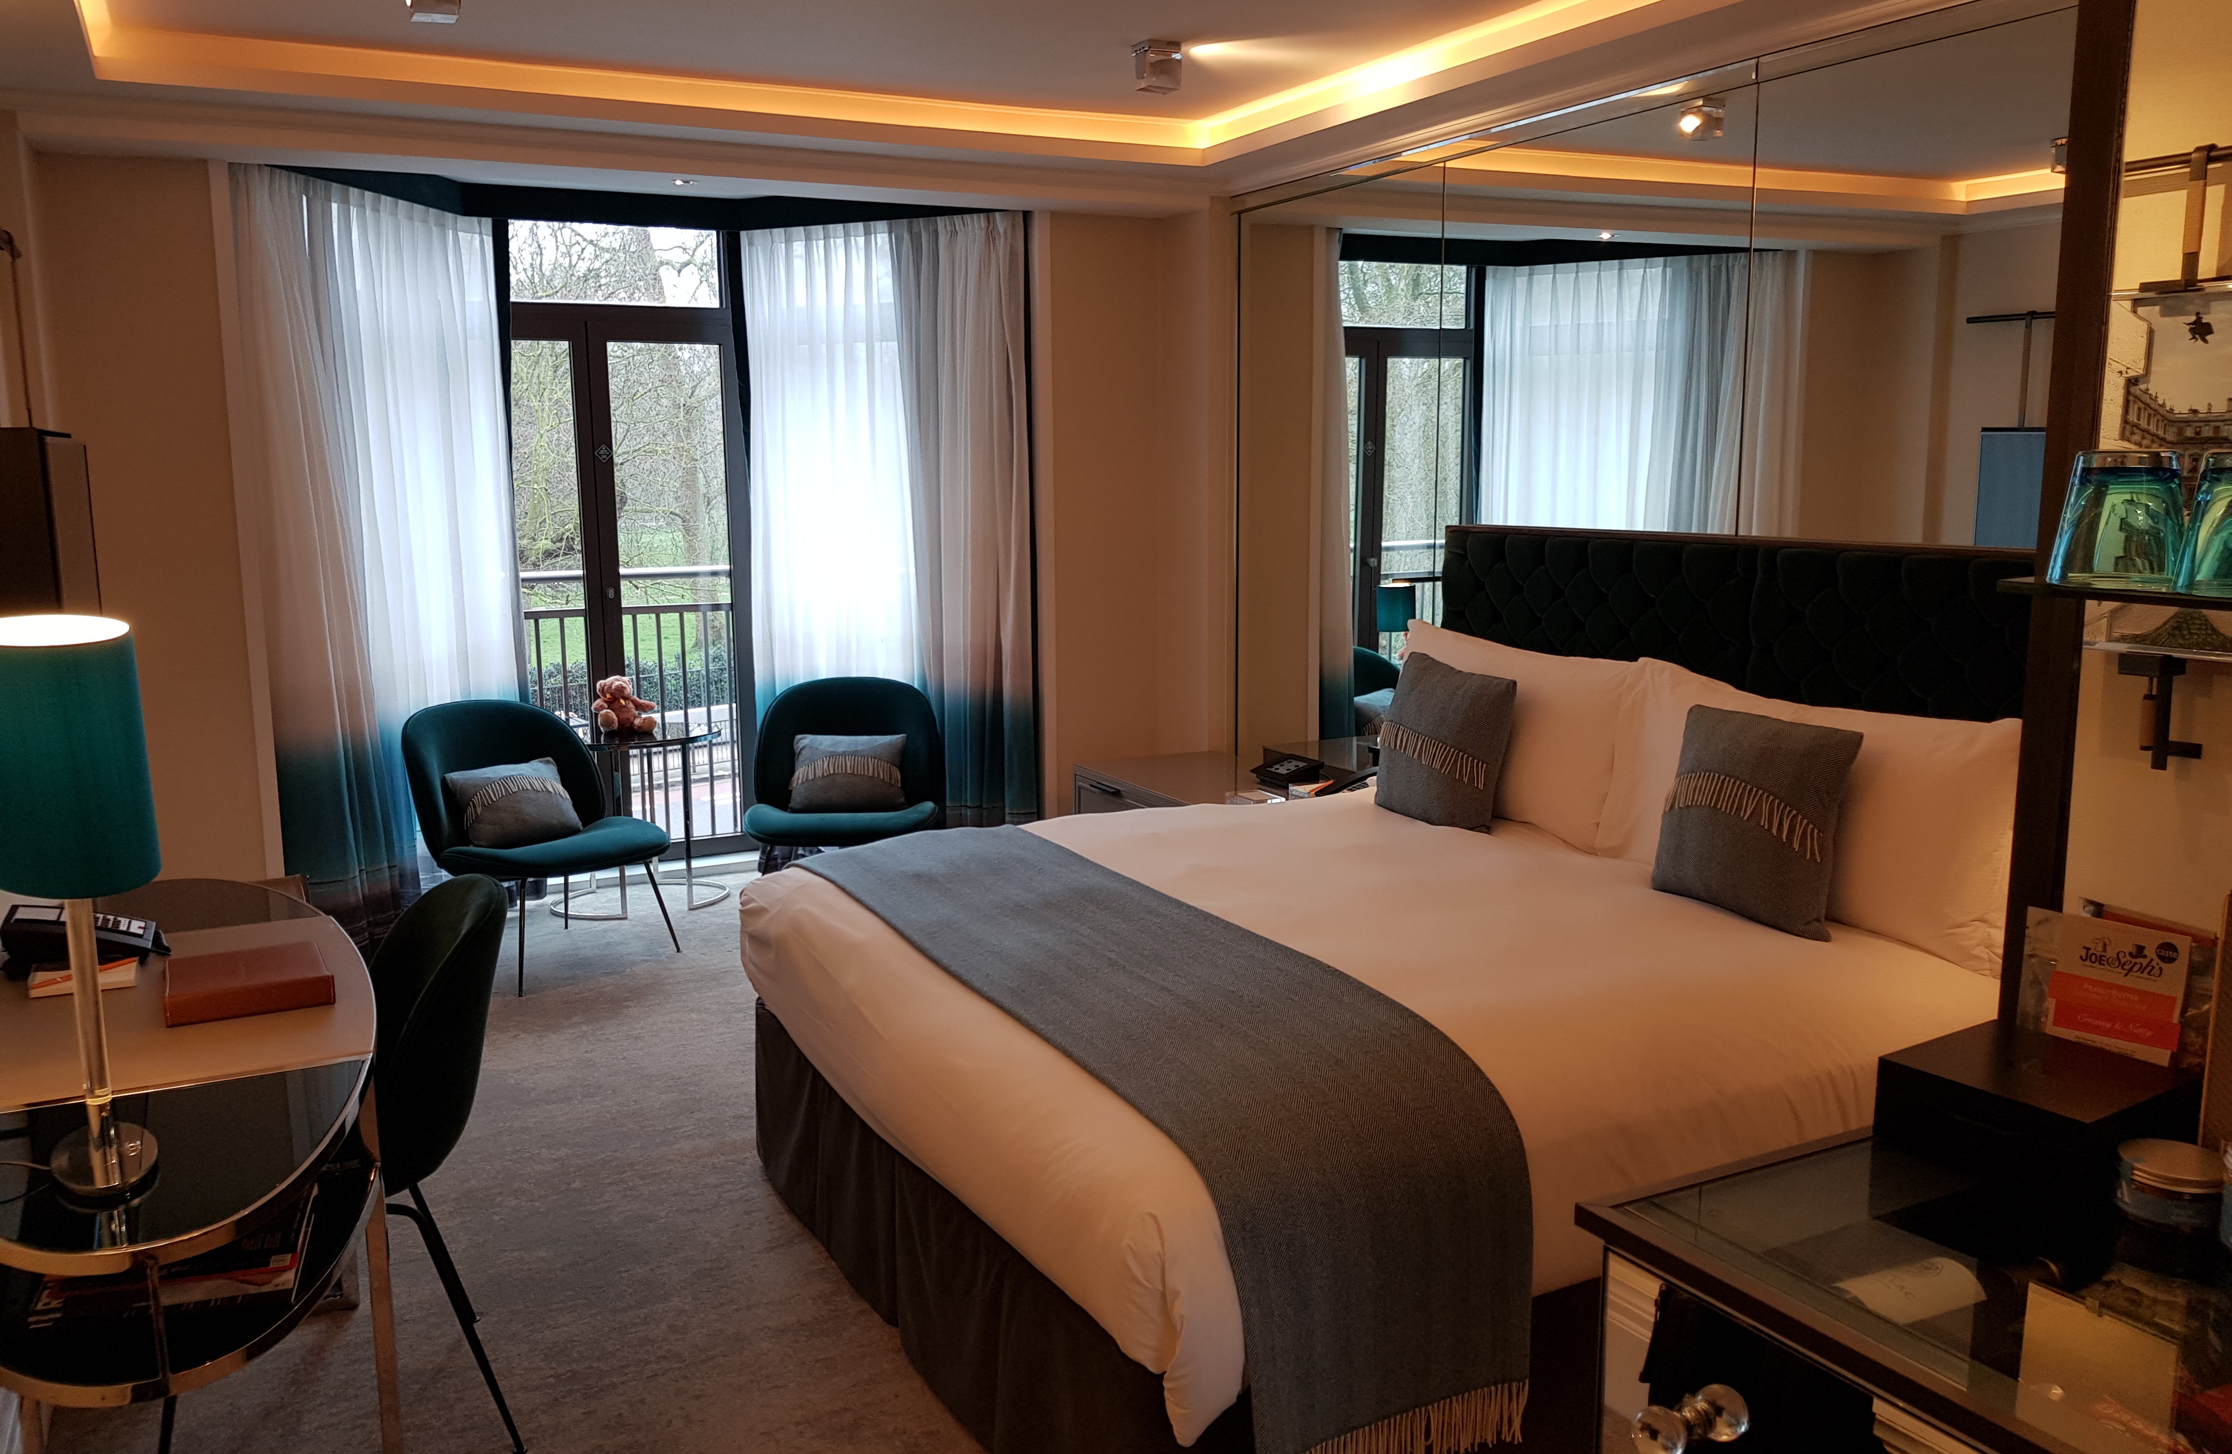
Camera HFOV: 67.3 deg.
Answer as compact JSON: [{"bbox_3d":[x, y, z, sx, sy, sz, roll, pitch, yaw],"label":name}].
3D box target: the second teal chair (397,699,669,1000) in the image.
[{"bbox_3d":[-1.742,0.341,5.122,0.650,0.787,0.675,6,11,35],"label":"second teal chair"}]

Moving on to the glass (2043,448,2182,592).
[{"bbox_3d":[0.715,-0.150,1.200,0.085,0.096,0.085,-5,10,-26],"label":"glass"}]

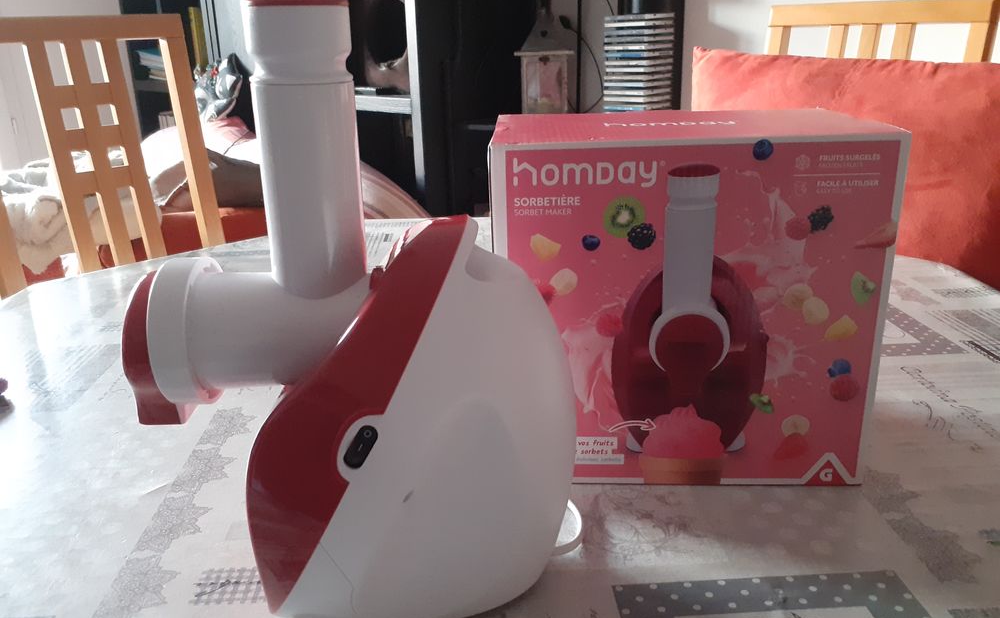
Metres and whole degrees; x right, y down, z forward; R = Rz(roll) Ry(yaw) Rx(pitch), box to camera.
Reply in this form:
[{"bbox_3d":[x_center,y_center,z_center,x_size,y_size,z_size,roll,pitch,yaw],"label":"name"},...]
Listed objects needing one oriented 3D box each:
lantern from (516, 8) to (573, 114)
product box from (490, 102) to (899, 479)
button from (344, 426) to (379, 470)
[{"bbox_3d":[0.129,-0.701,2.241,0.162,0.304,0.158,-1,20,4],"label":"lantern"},{"bbox_3d":[0.136,-0.018,0.631,0.270,0.258,0.177,-1,20,3],"label":"product box"},{"bbox_3d":[-0.068,0.068,0.384,0.011,0.026,0.005,29,18,-8],"label":"button"}]

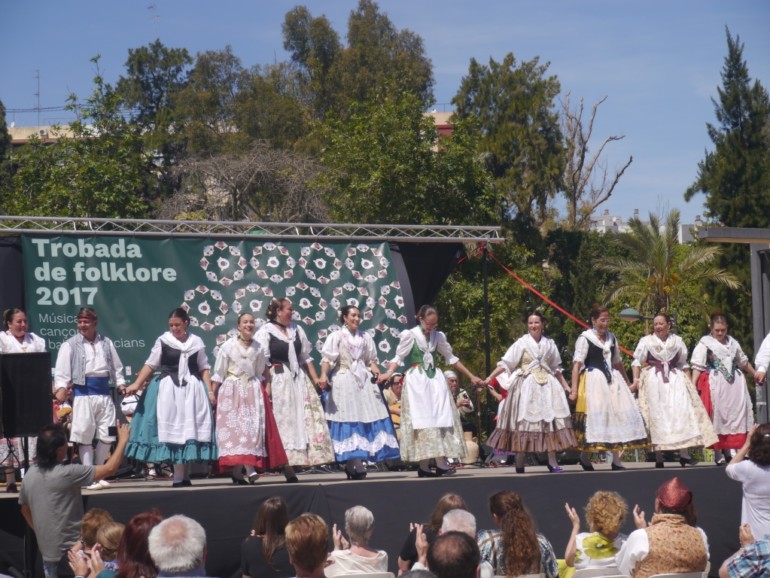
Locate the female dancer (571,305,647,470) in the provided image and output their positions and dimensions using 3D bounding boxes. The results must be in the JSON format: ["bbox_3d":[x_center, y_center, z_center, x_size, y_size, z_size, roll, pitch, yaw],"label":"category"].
[{"bbox_3d":[2.296,1.012,19.202,0.757,1.688,0.660,0,-2,-16],"label":"female dancer"}]

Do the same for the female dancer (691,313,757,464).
[{"bbox_3d":[3.556,1.058,19.782,0.729,1.603,0.620,0,-2,-18],"label":"female dancer"}]

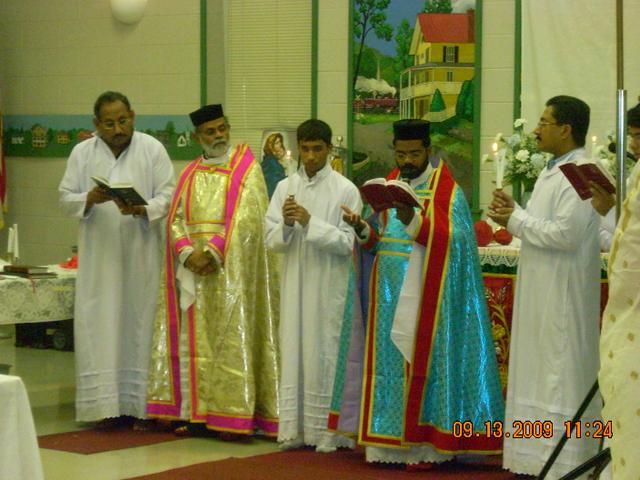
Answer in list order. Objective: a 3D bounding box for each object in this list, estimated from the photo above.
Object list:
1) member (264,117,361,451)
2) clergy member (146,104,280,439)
[{"bbox_3d":[-0.028,0.221,10.224,0.470,1.630,0.390,1,4,18],"label":"member"},{"bbox_3d":[-0.545,0.157,10.631,0.660,1.702,0.500,2,4,20],"label":"clergy member"}]

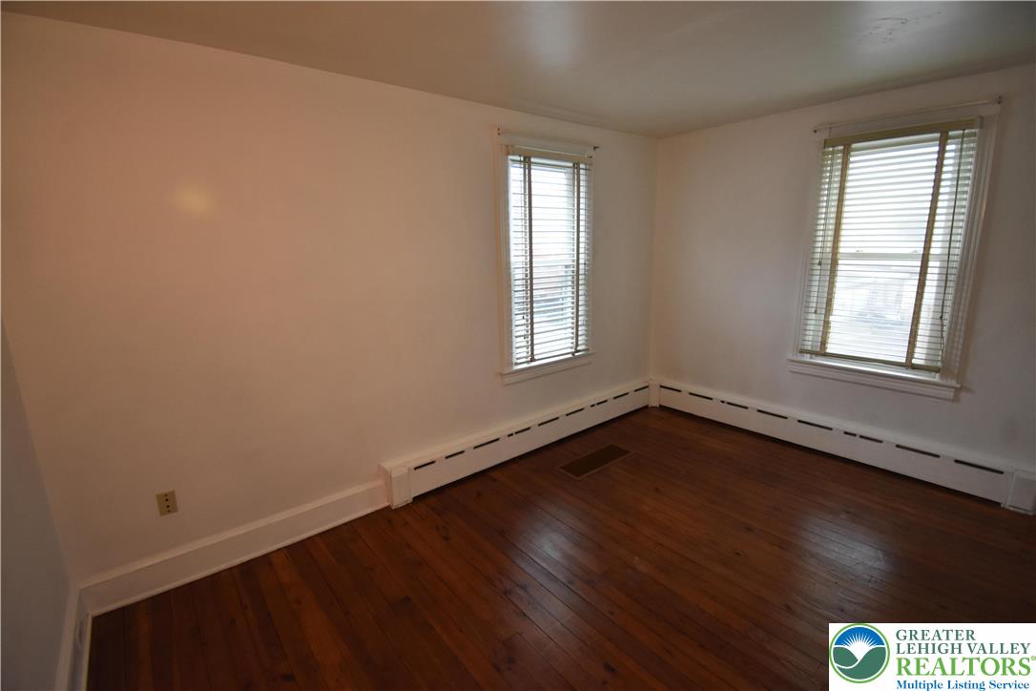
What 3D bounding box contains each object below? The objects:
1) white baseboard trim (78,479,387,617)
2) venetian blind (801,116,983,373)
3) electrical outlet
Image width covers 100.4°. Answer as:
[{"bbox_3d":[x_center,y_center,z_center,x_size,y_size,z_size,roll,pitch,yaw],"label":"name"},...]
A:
[{"bbox_3d":[-1.423,1.063,2.394,1.420,0.184,0.026,-11,16,-36],"label":"white baseboard trim"},{"bbox_3d":[2.442,-0.628,2.929,0.060,1.536,0.776,-12,16,-39],"label":"venetian blind"},{"bbox_3d":[-1.717,0.776,2.114,0.068,0.113,0.008,-11,16,-36],"label":"electrical outlet"}]

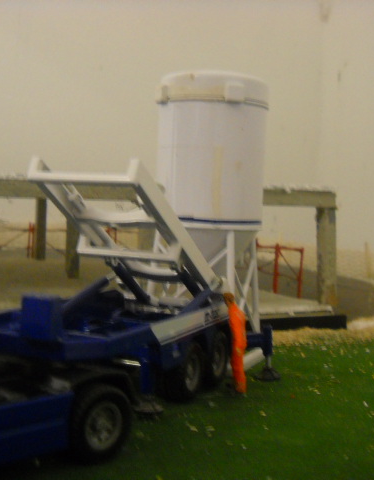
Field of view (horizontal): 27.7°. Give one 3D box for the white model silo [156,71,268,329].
[{"bbox_3d":[0.010,-0.012,0.354,0.050,0.126,0.052,3,2,0],"label":"white model silo"}]

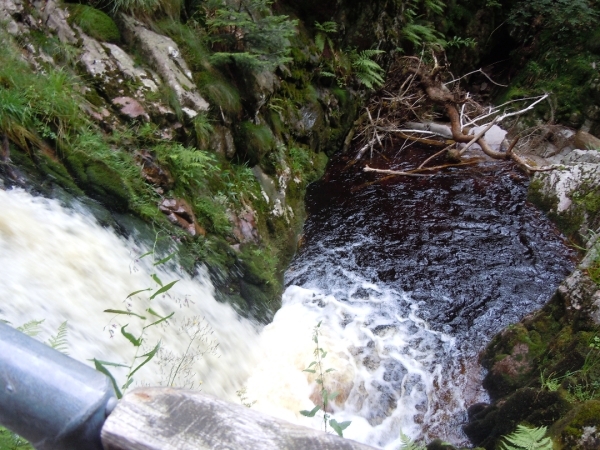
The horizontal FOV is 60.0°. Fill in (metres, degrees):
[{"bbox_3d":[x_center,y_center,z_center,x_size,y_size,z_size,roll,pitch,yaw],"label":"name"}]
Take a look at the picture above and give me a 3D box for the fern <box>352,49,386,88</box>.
[{"bbox_3d":[1.163,-2.658,8.830,0.560,0.540,0.550,11,34,17],"label":"fern"}]

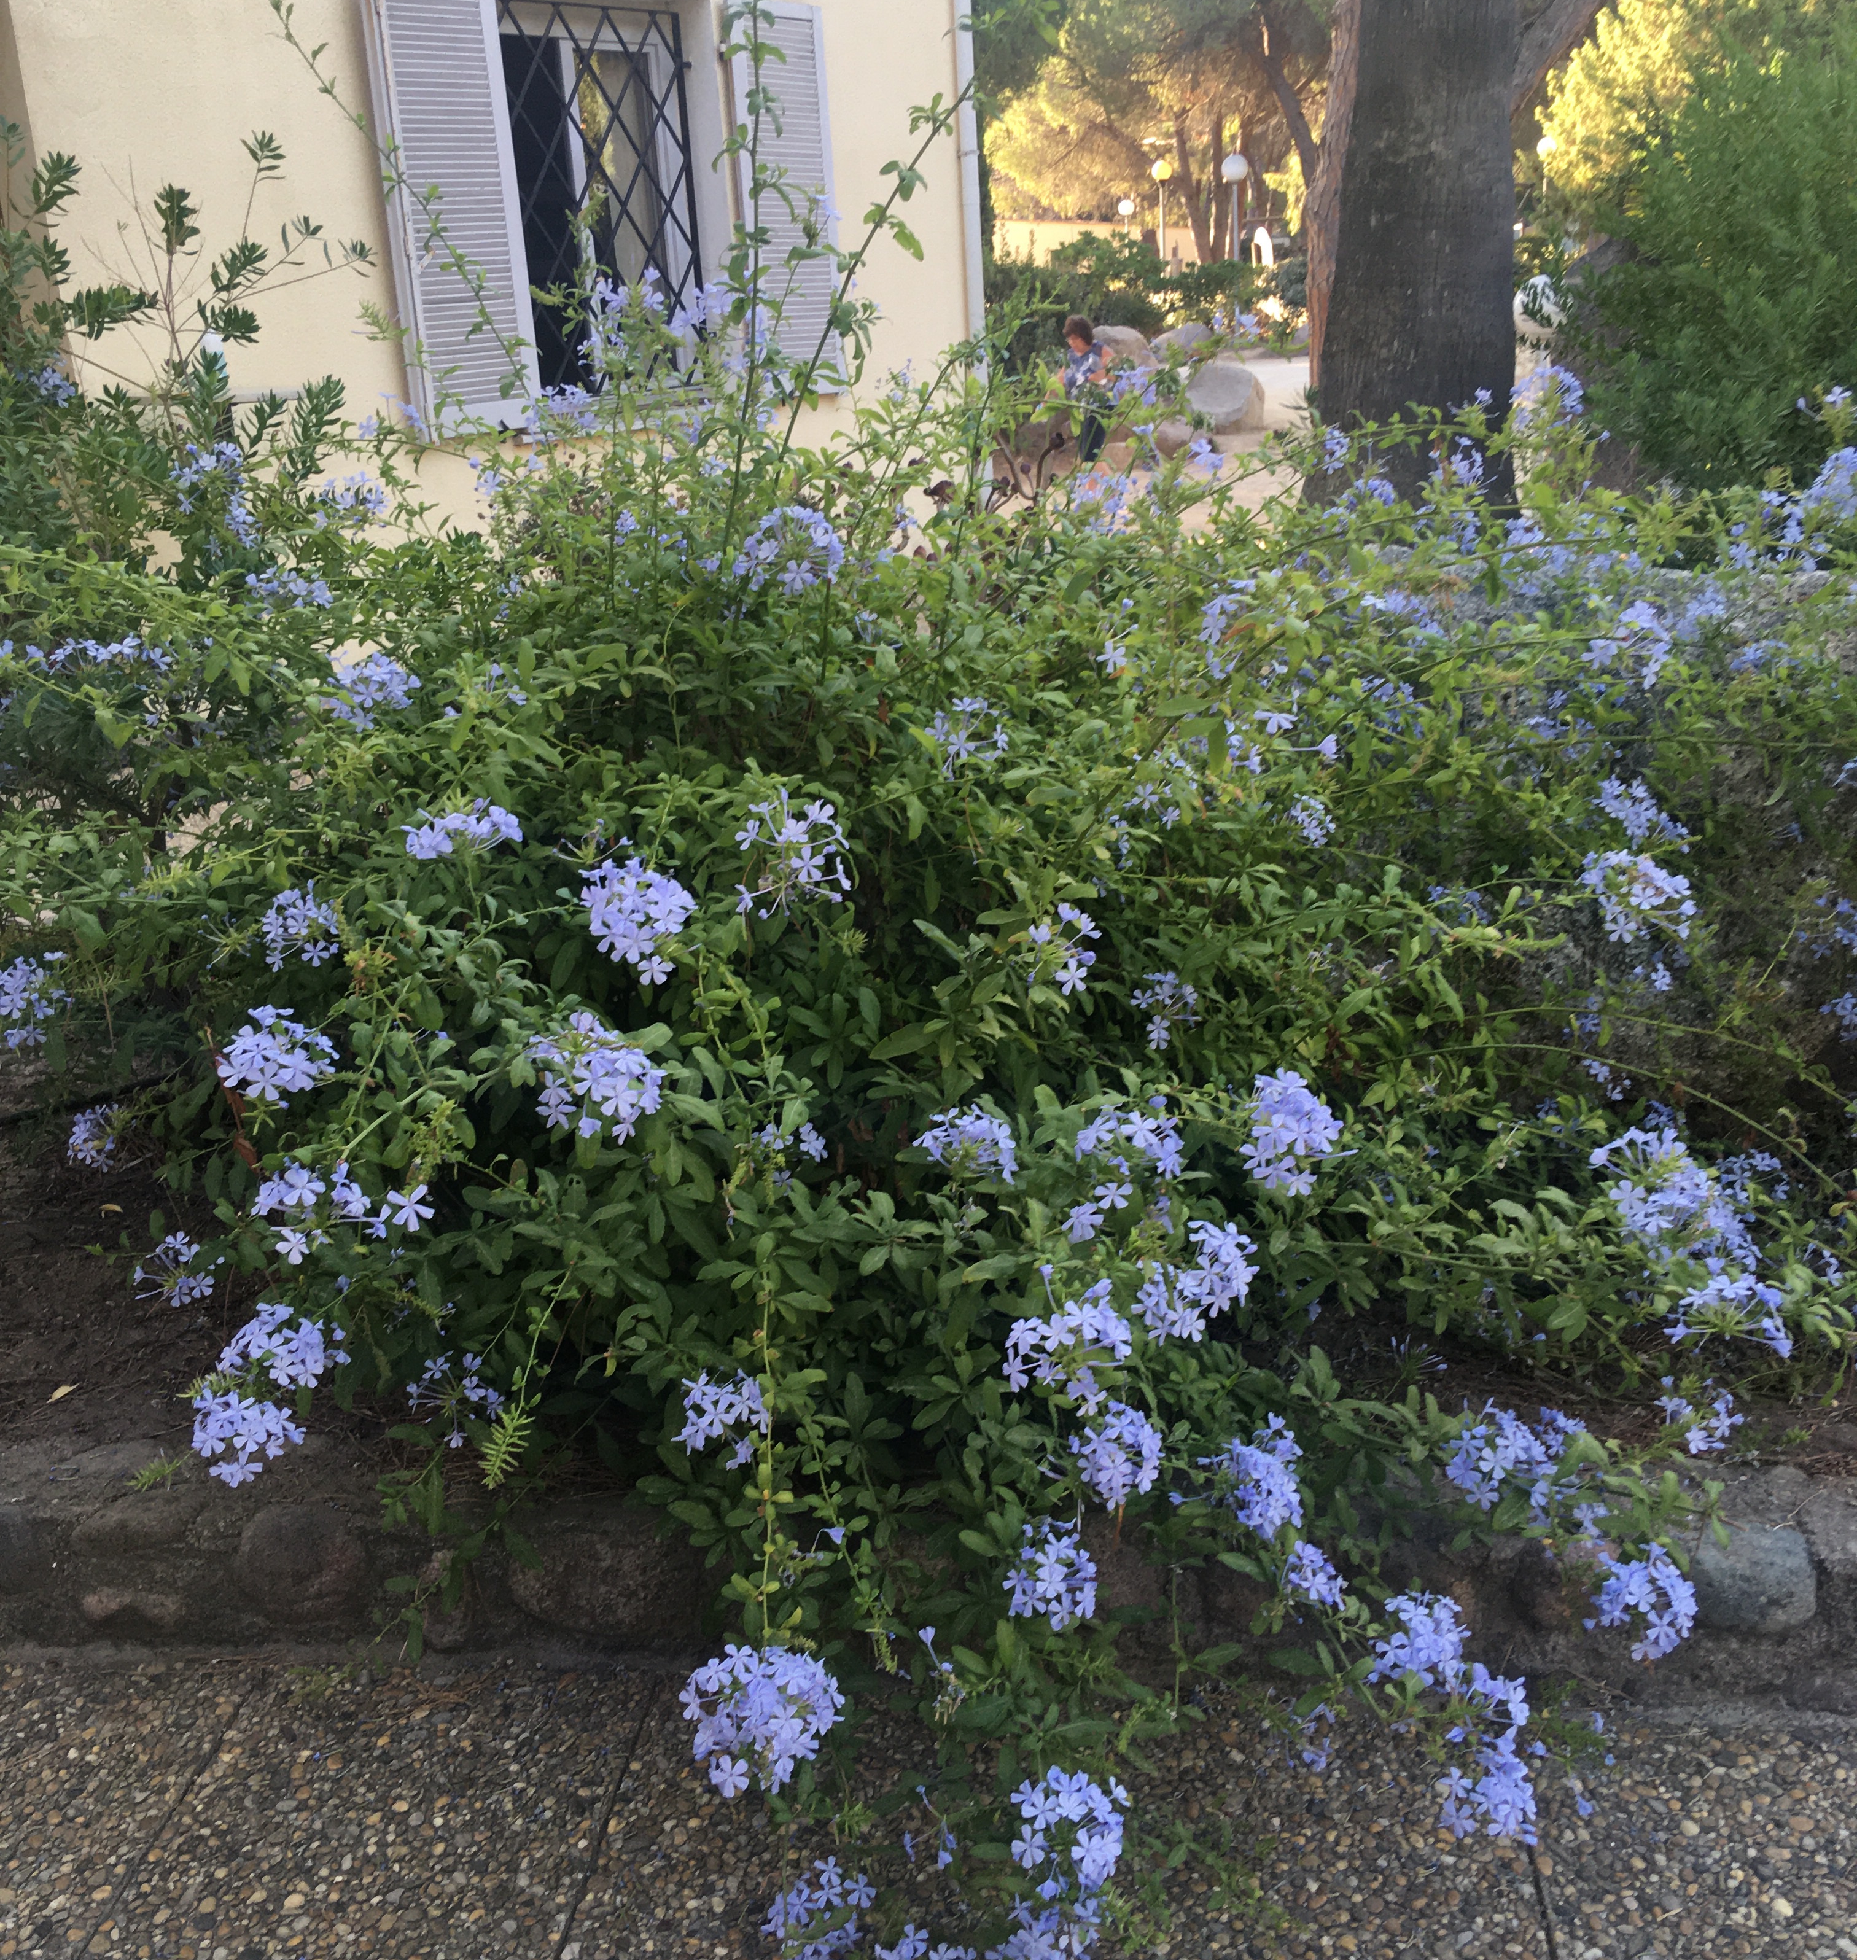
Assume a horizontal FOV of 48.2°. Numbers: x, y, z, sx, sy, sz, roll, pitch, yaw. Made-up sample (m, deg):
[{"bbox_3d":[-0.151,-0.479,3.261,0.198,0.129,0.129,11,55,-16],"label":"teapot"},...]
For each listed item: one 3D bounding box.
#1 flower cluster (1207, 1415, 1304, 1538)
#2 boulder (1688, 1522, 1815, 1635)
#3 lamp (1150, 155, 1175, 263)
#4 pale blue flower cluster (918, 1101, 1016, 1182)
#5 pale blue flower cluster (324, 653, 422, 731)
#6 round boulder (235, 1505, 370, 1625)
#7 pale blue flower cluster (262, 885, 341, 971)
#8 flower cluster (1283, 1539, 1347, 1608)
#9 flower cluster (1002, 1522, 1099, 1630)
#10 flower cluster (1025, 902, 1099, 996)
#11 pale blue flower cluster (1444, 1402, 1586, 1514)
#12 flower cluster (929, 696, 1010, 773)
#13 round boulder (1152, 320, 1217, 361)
[{"bbox_3d":[0.310,0.471,1.970,0.088,0.111,0.085,0,19,9],"label":"flower cluster"},{"bbox_3d":[0.822,0.598,2.071,0.127,0.115,0.115,0,19,7],"label":"boulder"},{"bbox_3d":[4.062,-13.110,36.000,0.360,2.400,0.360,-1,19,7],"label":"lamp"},{"bbox_3d":[0.039,0.158,2.020,0.098,0.077,0.086,0,19,7],"label":"pale blue flower cluster"},{"bbox_3d":[-0.594,-0.310,2.220,0.101,0.083,0.085,-3,20,0],"label":"pale blue flower cluster"},{"bbox_3d":[-0.779,0.716,2.654,0.170,0.150,0.140,-1,19,7],"label":"round boulder"},{"bbox_3d":[-0.665,-0.054,2.200,0.084,0.090,0.074,0,19,7],"label":"pale blue flower cluster"},{"bbox_3d":[0.369,0.566,1.980,0.061,0.067,0.060,0,19,7],"label":"flower cluster"},{"bbox_3d":[0.116,0.564,1.960,0.086,0.096,0.080,-2,19,3],"label":"flower cluster"},{"bbox_3d":[0.124,-0.029,1.930,0.069,0.083,0.070,-2,19,4],"label":"flower cluster"},{"bbox_3d":[0.552,0.450,1.950,0.135,0.105,0.100,-3,19,0],"label":"pale blue flower cluster"},{"bbox_3d":[0.042,-0.260,2.200,0.080,0.077,0.075,-3,19,1],"label":"flower cluster"},{"bbox_3d":[3.835,-9.573,31.152,0.960,0.620,0.800,-3,19,0],"label":"round boulder"}]

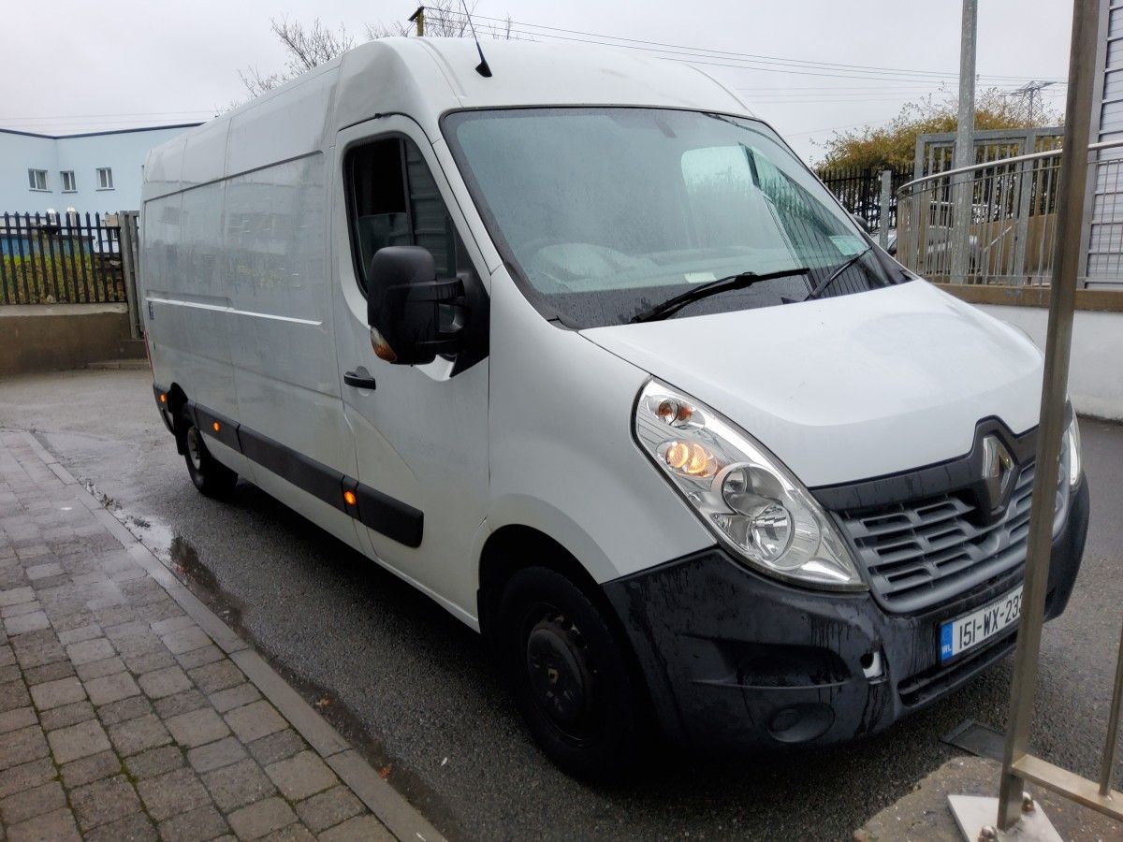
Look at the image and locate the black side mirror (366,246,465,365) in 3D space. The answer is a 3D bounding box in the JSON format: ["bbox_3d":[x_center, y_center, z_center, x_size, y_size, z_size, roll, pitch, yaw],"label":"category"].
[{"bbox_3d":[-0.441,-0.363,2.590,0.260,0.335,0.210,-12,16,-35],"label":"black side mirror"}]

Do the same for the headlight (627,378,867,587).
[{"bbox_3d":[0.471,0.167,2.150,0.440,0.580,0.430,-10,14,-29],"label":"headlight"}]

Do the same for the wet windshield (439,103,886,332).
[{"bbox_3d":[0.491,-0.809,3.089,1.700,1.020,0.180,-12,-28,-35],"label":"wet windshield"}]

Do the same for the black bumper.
[{"bbox_3d":[1.074,0.472,2.673,1.970,0.710,0.560,-12,16,-35],"label":"black bumper"}]

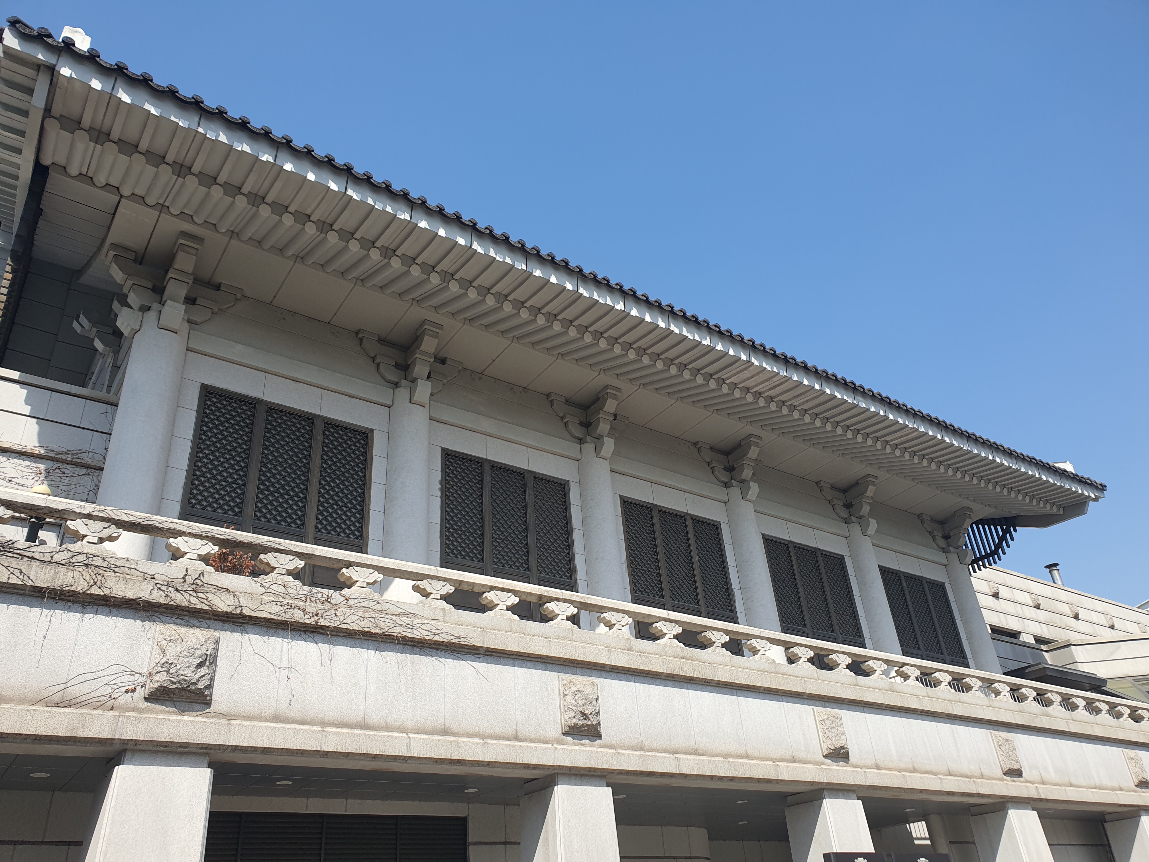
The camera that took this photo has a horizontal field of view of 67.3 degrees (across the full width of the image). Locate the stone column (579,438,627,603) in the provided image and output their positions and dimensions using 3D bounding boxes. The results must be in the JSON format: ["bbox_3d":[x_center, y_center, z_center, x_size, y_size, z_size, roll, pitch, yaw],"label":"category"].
[{"bbox_3d":[0.703,2.351,19.453,0.860,4.441,0.860,17,-38,-31],"label":"stone column"}]

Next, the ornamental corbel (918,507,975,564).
[{"bbox_3d":[12.485,3.446,27.881,2.439,1.748,1.156,17,-38,-31],"label":"ornamental corbel"}]

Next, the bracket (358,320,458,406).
[{"bbox_3d":[-3.256,-1.378,18.029,2.439,1.748,1.156,17,-38,-31],"label":"bracket"}]

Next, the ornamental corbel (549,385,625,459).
[{"bbox_3d":[0.715,-0.151,19.150,2.332,1.520,1.074,17,-37,-31],"label":"ornamental corbel"}]

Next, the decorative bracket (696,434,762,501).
[{"bbox_3d":[4.614,1.034,22.955,2.439,1.748,1.156,17,-38,-31],"label":"decorative bracket"}]

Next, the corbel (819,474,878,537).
[{"bbox_3d":[8.550,2.240,25.418,2.439,1.748,1.156,17,-38,-31],"label":"corbel"}]

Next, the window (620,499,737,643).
[{"bbox_3d":[2.365,3.291,19.174,3.059,3.393,0.157,17,-37,-31],"label":"window"}]

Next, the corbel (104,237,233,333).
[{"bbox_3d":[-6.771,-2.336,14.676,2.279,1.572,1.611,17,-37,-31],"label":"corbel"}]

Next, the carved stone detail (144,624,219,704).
[{"bbox_3d":[-3.569,2.132,7.913,0.574,0.645,0.118,17,-37,-31],"label":"carved stone detail"}]

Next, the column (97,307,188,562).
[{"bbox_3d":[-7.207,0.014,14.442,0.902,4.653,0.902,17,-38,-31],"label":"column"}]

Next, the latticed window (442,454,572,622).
[{"bbox_3d":[-1.263,2.180,16.859,3.065,3.380,0.157,17,-37,-31],"label":"latticed window"}]

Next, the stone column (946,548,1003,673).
[{"bbox_3d":[12.508,5.969,26.842,0.860,4.441,0.860,17,-38,-31],"label":"stone column"}]

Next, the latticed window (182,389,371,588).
[{"bbox_3d":[-5.273,1.130,15.623,3.302,3.737,0.197,17,-38,-31],"label":"latticed window"}]

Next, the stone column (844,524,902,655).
[{"bbox_3d":[8.573,4.763,24.379,0.860,4.441,0.860,17,-38,-31],"label":"stone column"}]

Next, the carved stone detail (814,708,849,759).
[{"bbox_3d":[3.789,4.395,12.603,0.582,0.658,0.118,17,-37,-31],"label":"carved stone detail"}]

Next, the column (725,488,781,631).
[{"bbox_3d":[4.301,3.460,20.389,0.773,4.493,0.773,17,-37,-31],"label":"column"}]

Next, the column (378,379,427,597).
[{"bbox_3d":[-2.997,1.214,15.739,0.773,4.493,0.773,-3,-31,-2],"label":"column"}]

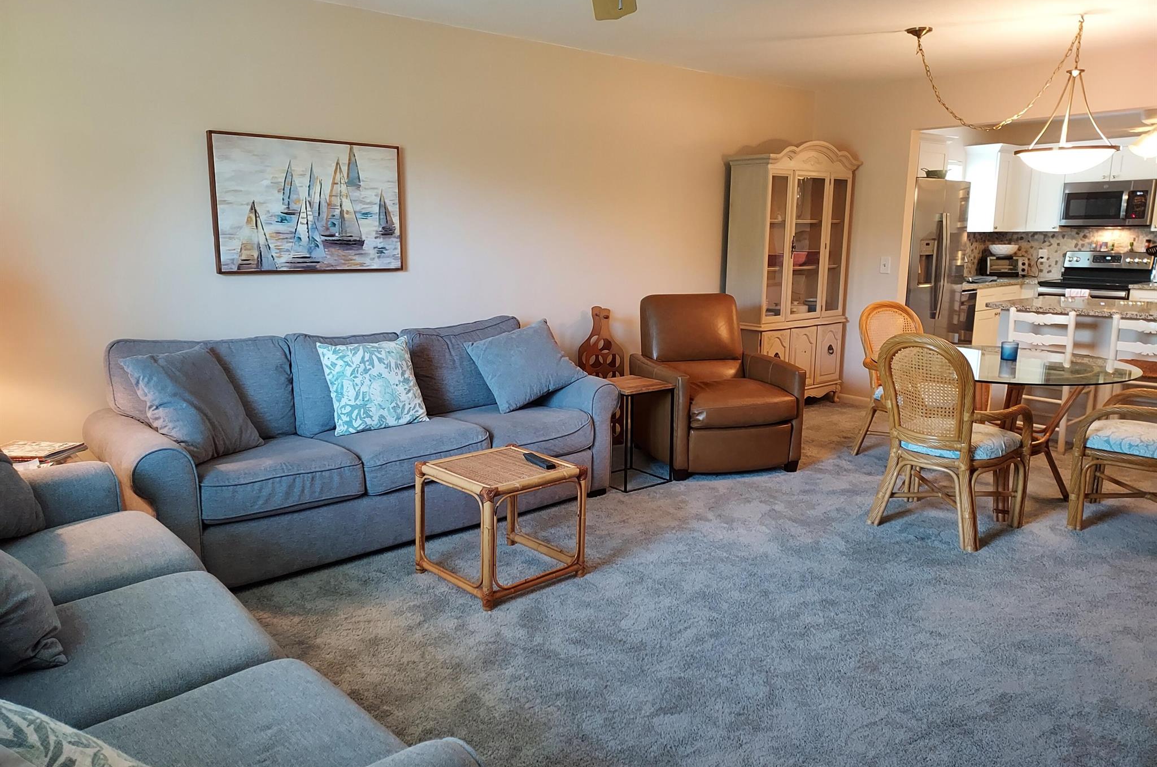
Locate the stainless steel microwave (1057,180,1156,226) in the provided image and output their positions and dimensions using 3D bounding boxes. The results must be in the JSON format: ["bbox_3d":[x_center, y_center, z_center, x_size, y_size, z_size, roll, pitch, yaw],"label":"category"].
[{"bbox_3d":[5.114,-1.724,7.687,0.400,0.415,0.752,-8,14,-38],"label":"stainless steel microwave"}]

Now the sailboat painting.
[{"bbox_3d":[-1.344,-0.897,4.073,0.968,0.662,0.039,-8,14,-38],"label":"sailboat painting"}]

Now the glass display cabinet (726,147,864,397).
[{"bbox_3d":[1.619,-0.805,6.149,1.120,2.000,0.405,-8,14,-38],"label":"glass display cabinet"}]

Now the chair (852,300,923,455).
[{"bbox_3d":[2.013,0.015,4.724,0.560,0.925,0.570,-3,10,-17],"label":"chair"}]

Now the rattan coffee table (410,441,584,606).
[{"bbox_3d":[-0.305,0.528,3.114,0.475,0.445,0.460,-9,13,-42],"label":"rattan coffee table"}]

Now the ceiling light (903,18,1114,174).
[{"bbox_3d":[2.397,-1.575,4.444,1.154,0.812,0.560,4,11,21],"label":"ceiling light"}]

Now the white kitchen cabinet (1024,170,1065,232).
[{"bbox_3d":[4.734,-1.911,7.990,0.330,0.800,0.320,-7,13,-37],"label":"white kitchen cabinet"}]

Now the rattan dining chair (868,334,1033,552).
[{"bbox_3d":[1.702,0.205,3.666,0.570,0.915,0.560,-9,13,-42],"label":"rattan dining chair"}]

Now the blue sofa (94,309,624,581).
[{"bbox_3d":[-0.963,0.186,3.828,2.300,0.900,0.990,-8,14,-38],"label":"blue sofa"}]

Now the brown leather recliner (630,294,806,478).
[{"bbox_3d":[0.805,-0.036,4.868,0.800,0.970,0.900,-2,12,-15],"label":"brown leather recliner"}]

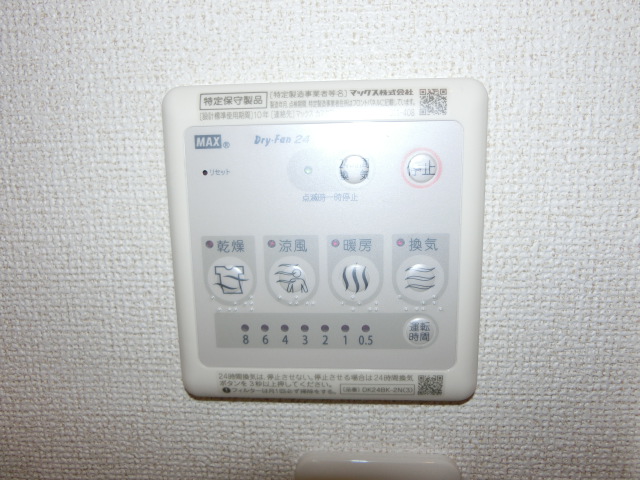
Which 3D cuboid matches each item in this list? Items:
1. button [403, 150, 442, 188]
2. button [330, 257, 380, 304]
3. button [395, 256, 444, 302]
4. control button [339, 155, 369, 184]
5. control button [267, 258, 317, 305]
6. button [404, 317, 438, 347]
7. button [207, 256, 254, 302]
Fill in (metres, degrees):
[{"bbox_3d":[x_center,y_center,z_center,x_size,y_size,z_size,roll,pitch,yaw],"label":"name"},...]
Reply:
[{"bbox_3d":[0.036,-0.025,0.163,0.014,0.014,0.003,0,10,4],"label":"button"},{"bbox_3d":[0.013,0.015,0.171,0.018,0.018,0.003,0,10,4],"label":"button"},{"bbox_3d":[0.037,0.015,0.169,0.018,0.018,0.003,0,10,4],"label":"button"},{"bbox_3d":[0.012,-0.025,0.164,0.011,0.011,0.003,0,10,4],"label":"control button"},{"bbox_3d":[-0.010,0.015,0.172,0.018,0.018,0.003,0,10,4],"label":"control button"},{"bbox_3d":[0.038,0.034,0.173,0.012,0.012,0.003,0,10,4],"label":"button"},{"bbox_3d":[-0.034,0.015,0.174,0.018,0.018,0.003,0,10,4],"label":"button"}]

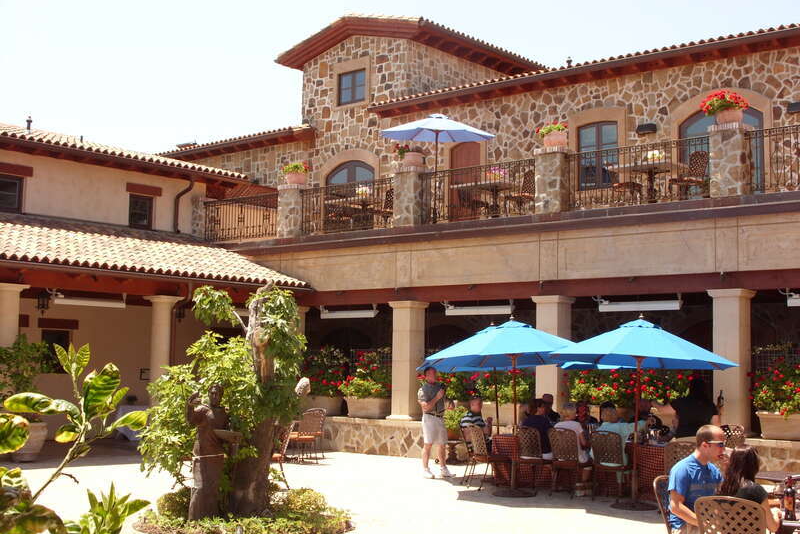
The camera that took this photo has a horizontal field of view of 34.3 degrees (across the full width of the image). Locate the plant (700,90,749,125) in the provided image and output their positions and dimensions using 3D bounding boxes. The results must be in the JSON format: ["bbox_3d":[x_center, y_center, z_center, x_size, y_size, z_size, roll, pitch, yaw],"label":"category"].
[{"bbox_3d":[5.243,-2.553,21.010,0.740,0.600,0.680,1,-5,0],"label":"plant"}]

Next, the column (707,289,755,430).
[{"bbox_3d":[5.274,1.538,20.605,0.560,2.340,0.560,-4,-6,45],"label":"column"}]

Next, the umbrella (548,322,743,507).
[{"bbox_3d":[3.198,1.858,16.951,2.500,2.490,2.500,1,-5,0],"label":"umbrella"}]

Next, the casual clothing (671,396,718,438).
[{"bbox_3d":[4.096,2.121,18.000,0.580,0.620,0.350,2,-5,-18],"label":"casual clothing"}]

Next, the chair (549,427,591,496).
[{"bbox_3d":[2.357,2.695,17.868,0.480,0.950,0.570,-4,-6,45],"label":"chair"}]

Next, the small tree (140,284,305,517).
[{"bbox_3d":[-1.961,1.510,14.300,1.720,2.500,1.500,1,-5,0],"label":"small tree"}]

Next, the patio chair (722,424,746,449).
[{"bbox_3d":[4.883,2.859,19.442,0.500,0.950,0.600,-4,-6,45],"label":"patio chair"}]

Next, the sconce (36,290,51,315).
[{"bbox_3d":[-7.382,0.733,26.800,0.280,0.540,0.280,-4,-6,43],"label":"sconce"}]

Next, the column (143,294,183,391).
[{"bbox_3d":[-4.554,2.103,25.112,0.540,3.060,0.540,-4,-6,45],"label":"column"}]

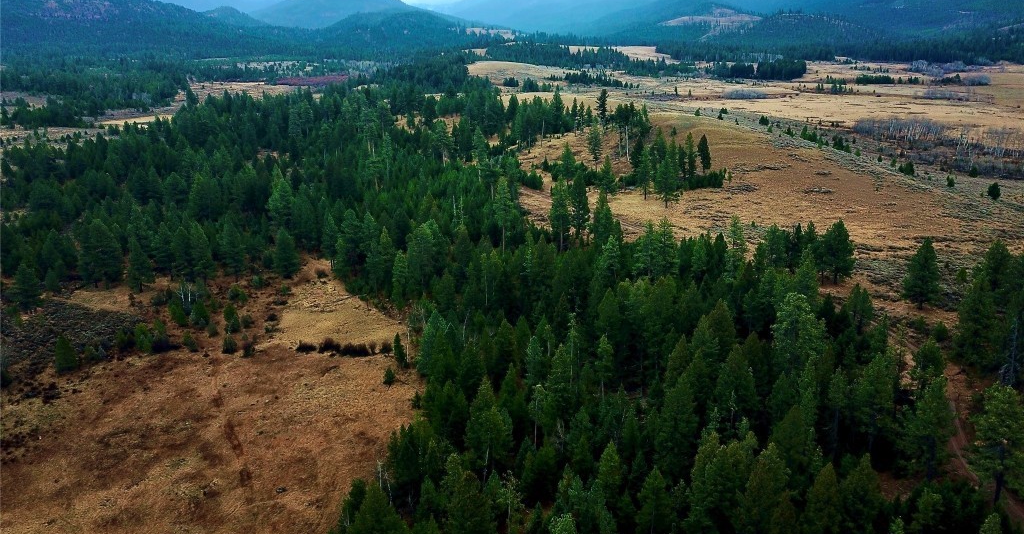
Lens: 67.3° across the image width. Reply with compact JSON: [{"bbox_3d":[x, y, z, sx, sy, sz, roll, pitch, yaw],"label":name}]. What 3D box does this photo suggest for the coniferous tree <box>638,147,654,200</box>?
[{"bbox_3d":[38.870,-26.780,220.880,4.310,15.060,4.310,0,17,0],"label":"coniferous tree"}]

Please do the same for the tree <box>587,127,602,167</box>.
[{"bbox_3d":[27.440,-38.660,249.180,4.860,14.230,4.860,0,17,0],"label":"tree"}]

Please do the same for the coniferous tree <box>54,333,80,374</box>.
[{"bbox_3d":[-81.870,15.840,140.560,4.020,7.520,4.020,0,17,0],"label":"coniferous tree"}]

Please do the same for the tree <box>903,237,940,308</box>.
[{"bbox_3d":[81.200,1.160,150.580,6.660,14.260,6.660,0,16,0],"label":"tree"}]

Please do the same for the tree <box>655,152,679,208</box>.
[{"bbox_3d":[38.170,-21.210,188.090,5.870,14.030,5.870,0,16,0],"label":"tree"}]

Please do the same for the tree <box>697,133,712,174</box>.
[{"bbox_3d":[61.110,-35.560,242.360,4.100,12.300,4.100,0,17,0],"label":"tree"}]

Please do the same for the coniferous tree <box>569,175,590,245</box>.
[{"bbox_3d":[16.920,-14.480,190.270,4.950,17.440,4.950,0,17,0],"label":"coniferous tree"}]

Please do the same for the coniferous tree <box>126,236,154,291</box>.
[{"bbox_3d":[-91.020,-0.660,186.910,6.320,13.960,6.320,0,17,0],"label":"coniferous tree"}]

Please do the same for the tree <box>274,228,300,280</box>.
[{"bbox_3d":[-50.990,-2.980,173.040,5.620,12.090,5.620,0,16,0],"label":"tree"}]

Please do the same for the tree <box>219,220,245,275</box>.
[{"bbox_3d":[-63.480,-3.640,172.850,5.840,13.460,5.840,0,16,0],"label":"tree"}]

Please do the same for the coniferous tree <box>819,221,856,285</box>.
[{"bbox_3d":[78.770,-3.730,183.820,7.410,15.650,7.410,0,17,0],"label":"coniferous tree"}]

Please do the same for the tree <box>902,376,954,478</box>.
[{"bbox_3d":[50.120,19.240,90.420,5.530,14.020,5.530,0,16,0],"label":"tree"}]

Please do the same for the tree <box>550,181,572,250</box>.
[{"bbox_3d":[10.580,-10.460,162.320,4.220,15.290,4.220,0,16,0],"label":"tree"}]

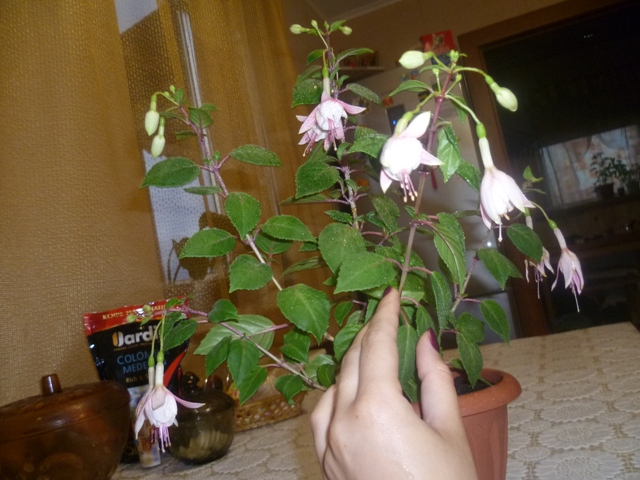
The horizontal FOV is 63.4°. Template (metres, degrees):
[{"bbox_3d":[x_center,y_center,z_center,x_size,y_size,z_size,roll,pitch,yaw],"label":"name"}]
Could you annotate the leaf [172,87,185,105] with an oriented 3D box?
[{"bbox_3d":[-0.130,-0.134,0.480,0.010,0.018,0.005,0,-17,9],"label":"leaf"}]

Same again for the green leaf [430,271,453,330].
[{"bbox_3d":[0.088,0.044,0.375,0.015,0.044,0.015,-5,-13,-22],"label":"green leaf"}]

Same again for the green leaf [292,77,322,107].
[{"bbox_3d":[-0.012,-0.150,0.531,0.043,0.039,0.012,-37,-21,-1],"label":"green leaf"}]

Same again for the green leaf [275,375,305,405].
[{"bbox_3d":[-0.027,0.130,0.450,0.024,0.025,0.013,-6,-18,9],"label":"green leaf"}]

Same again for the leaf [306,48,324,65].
[{"bbox_3d":[-0.004,-0.149,0.420,0.018,0.010,0.006,-34,-32,-8],"label":"leaf"}]

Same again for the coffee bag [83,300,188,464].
[{"bbox_3d":[-0.247,0.201,0.720,0.140,0.205,0.055,-11,-2,-10],"label":"coffee bag"}]

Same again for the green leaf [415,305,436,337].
[{"bbox_3d":[0.077,0.061,0.380,0.016,0.029,0.011,-7,-12,-11],"label":"green leaf"}]

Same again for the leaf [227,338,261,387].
[{"bbox_3d":[-0.062,0.099,0.420,0.026,0.040,0.010,5,-12,4],"label":"leaf"}]

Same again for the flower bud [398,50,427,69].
[{"bbox_3d":[0.071,-0.138,0.395,0.021,0.013,0.013,10,0,-18],"label":"flower bud"}]

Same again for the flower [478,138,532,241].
[{"bbox_3d":[0.142,-0.039,0.395,0.038,0.075,0.038,-13,-3,0],"label":"flower"}]

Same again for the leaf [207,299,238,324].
[{"bbox_3d":[-0.076,0.056,0.410,0.024,0.021,0.009,0,-30,0],"label":"leaf"}]

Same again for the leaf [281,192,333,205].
[{"bbox_3d":[-0.011,-0.037,0.468,0.047,0.010,0.025,-5,-5,-12],"label":"leaf"}]

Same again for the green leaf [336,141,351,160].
[{"bbox_3d":[0.021,-0.079,0.455,0.012,0.018,0.008,17,-6,9],"label":"green leaf"}]

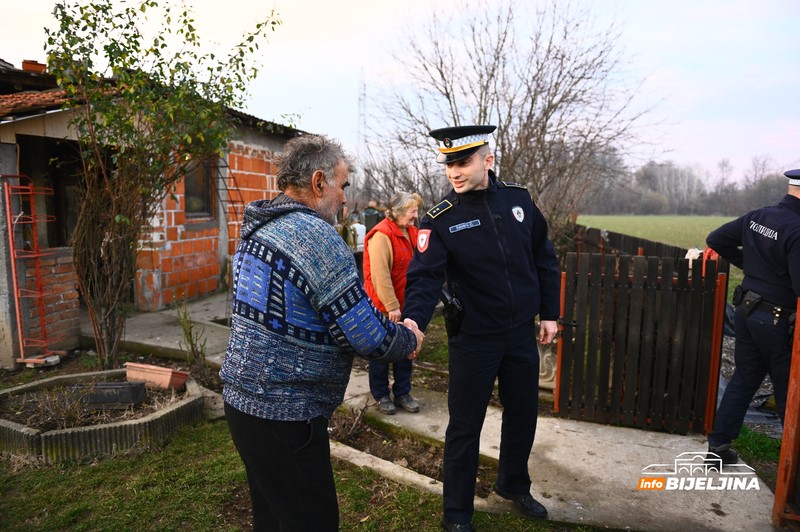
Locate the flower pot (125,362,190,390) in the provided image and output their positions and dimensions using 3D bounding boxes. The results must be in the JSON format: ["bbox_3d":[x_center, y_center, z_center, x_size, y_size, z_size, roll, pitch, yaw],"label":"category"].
[{"bbox_3d":[-1.893,0.861,4.137,0.475,0.142,0.183,3,-13,22],"label":"flower pot"}]

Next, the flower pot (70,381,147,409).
[{"bbox_3d":[-2.074,0.921,3.808,0.460,0.145,0.165,1,6,-1],"label":"flower pot"}]

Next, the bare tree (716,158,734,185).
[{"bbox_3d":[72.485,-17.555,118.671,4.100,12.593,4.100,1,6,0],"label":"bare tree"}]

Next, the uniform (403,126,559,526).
[{"bbox_3d":[0.345,0.310,2.469,0.680,1.850,0.580,0,6,-10],"label":"uniform"}]

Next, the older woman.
[{"bbox_3d":[-0.044,0.255,3.872,0.350,1.560,0.470,6,8,38],"label":"older woman"}]

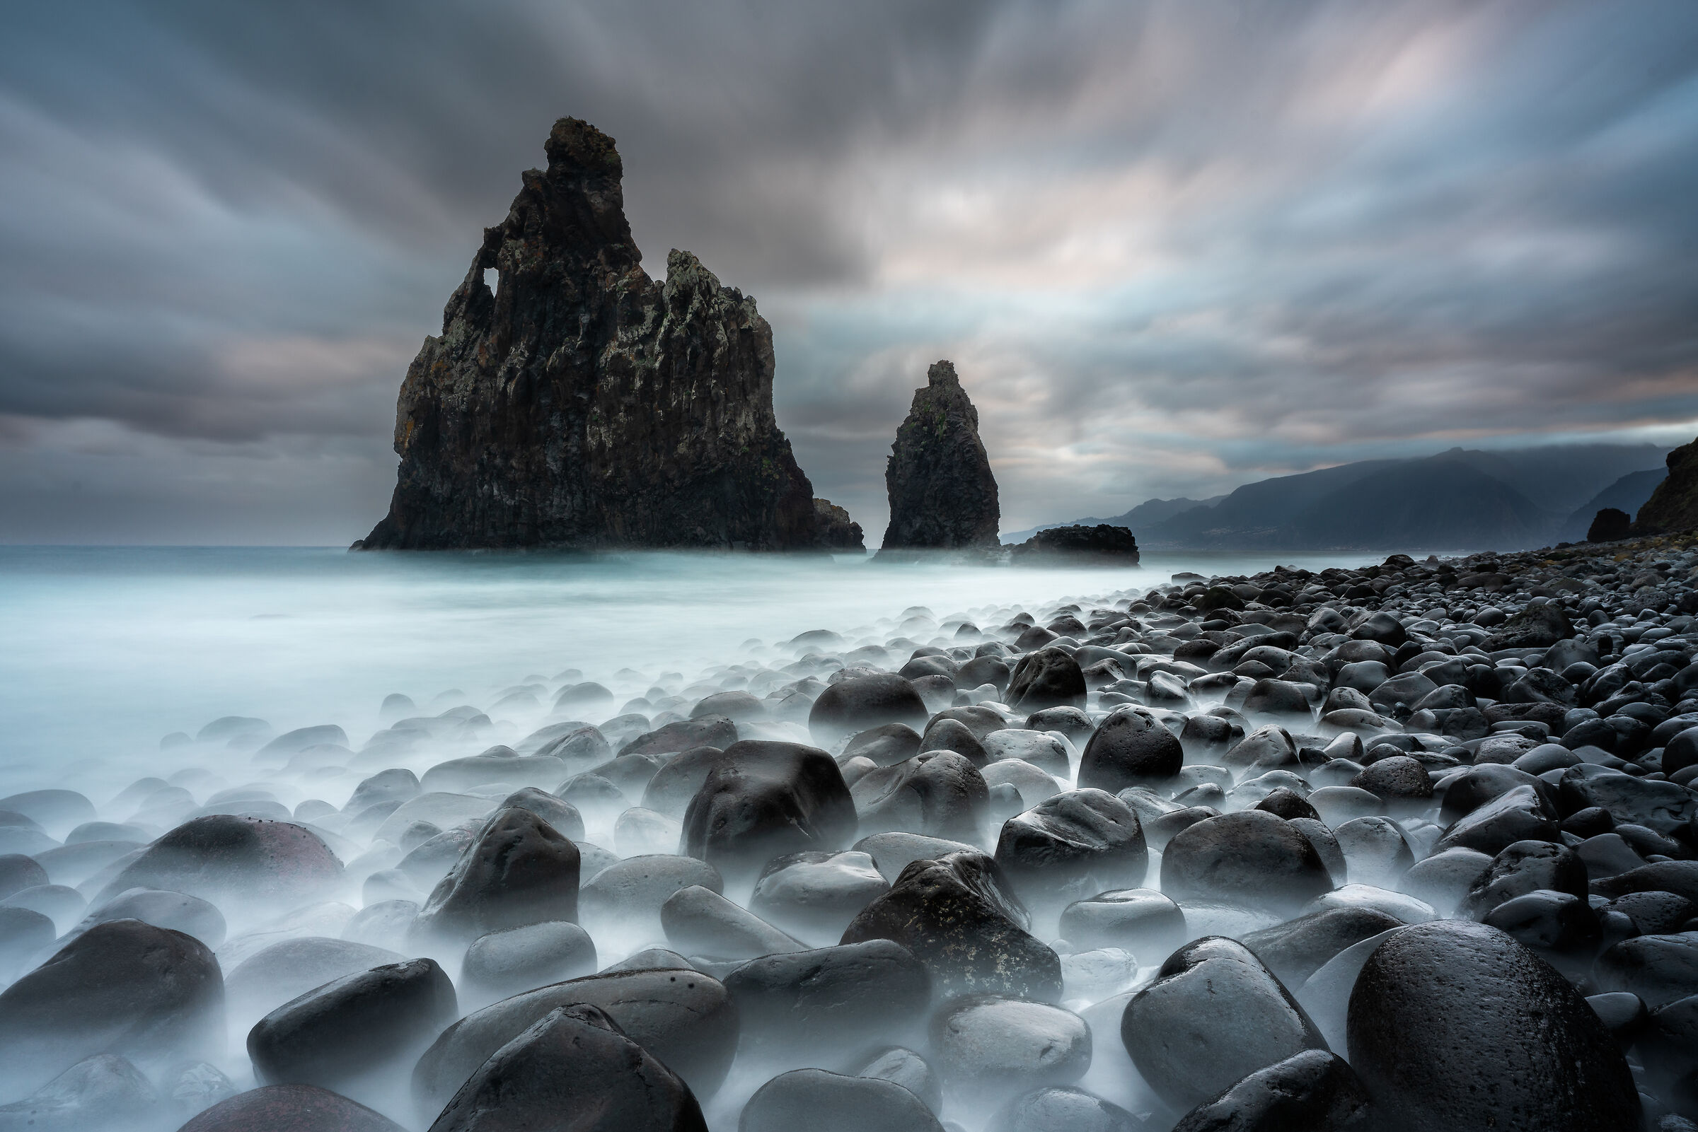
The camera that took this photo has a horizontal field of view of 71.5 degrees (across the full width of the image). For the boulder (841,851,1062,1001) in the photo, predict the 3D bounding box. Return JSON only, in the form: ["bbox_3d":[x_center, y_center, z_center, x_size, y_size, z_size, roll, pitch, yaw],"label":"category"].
[{"bbox_3d":[0.294,1.034,3.396,0.630,0.409,0.536,0,1,0],"label":"boulder"}]

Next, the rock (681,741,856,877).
[{"bbox_3d":[-0.303,0.891,4.450,0.650,0.480,0.580,0,1,-4],"label":"rock"}]

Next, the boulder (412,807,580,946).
[{"bbox_3d":[-1.150,0.972,3.850,0.550,0.450,0.500,0,1,-17],"label":"boulder"}]

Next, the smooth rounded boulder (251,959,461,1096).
[{"bbox_3d":[-1.229,1.139,2.921,0.574,0.305,0.373,0,1,25],"label":"smooth rounded boulder"}]

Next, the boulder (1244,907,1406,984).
[{"bbox_3d":[1.335,1.092,3.345,0.461,0.233,0.322,0,1,20],"label":"boulder"}]

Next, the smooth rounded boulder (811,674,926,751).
[{"bbox_3d":[0.126,0.938,7.454,0.762,0.488,0.610,0,1,0],"label":"smooth rounded boulder"}]

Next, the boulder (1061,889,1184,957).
[{"bbox_3d":[0.840,1.109,3.631,0.389,0.220,0.311,0,1,0],"label":"boulder"}]

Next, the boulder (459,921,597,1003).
[{"bbox_3d":[-0.883,1.047,3.250,0.380,0.240,0.330,0,1,-15],"label":"boulder"}]

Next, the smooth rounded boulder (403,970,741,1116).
[{"bbox_3d":[-0.629,0.996,2.720,0.740,0.320,0.500,0,1,-12],"label":"smooth rounded boulder"}]

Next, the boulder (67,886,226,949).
[{"bbox_3d":[-2.259,1.113,3.800,0.520,0.300,0.450,0,1,-31],"label":"boulder"}]

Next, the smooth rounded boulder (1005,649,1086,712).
[{"bbox_3d":[1.472,0.865,8.791,0.597,0.512,0.507,0,1,0],"label":"smooth rounded boulder"}]

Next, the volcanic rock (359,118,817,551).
[{"bbox_3d":[-28.731,-25.374,130.000,49.000,48.000,30.000,0,1,-12],"label":"volcanic rock"}]

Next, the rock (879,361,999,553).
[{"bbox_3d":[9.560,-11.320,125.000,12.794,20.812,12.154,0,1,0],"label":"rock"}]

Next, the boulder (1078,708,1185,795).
[{"bbox_3d":[1.415,0.943,5.930,0.508,0.447,0.457,0,1,0],"label":"boulder"}]

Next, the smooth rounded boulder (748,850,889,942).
[{"bbox_3d":[-0.092,0.985,3.620,0.440,0.260,0.380,0,1,-1],"label":"smooth rounded boulder"}]

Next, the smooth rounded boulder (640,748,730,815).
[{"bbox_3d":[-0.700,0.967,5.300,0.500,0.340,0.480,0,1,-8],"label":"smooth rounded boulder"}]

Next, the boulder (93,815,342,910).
[{"bbox_3d":[-2.321,1.045,4.350,0.900,0.400,0.720,0,1,-28],"label":"boulder"}]

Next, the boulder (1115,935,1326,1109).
[{"bbox_3d":[0.844,1.041,2.667,0.464,0.385,0.394,0,1,-15],"label":"boulder"}]

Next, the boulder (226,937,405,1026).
[{"bbox_3d":[-1.492,1.177,3.327,0.492,0.233,0.369,0,1,0],"label":"boulder"}]

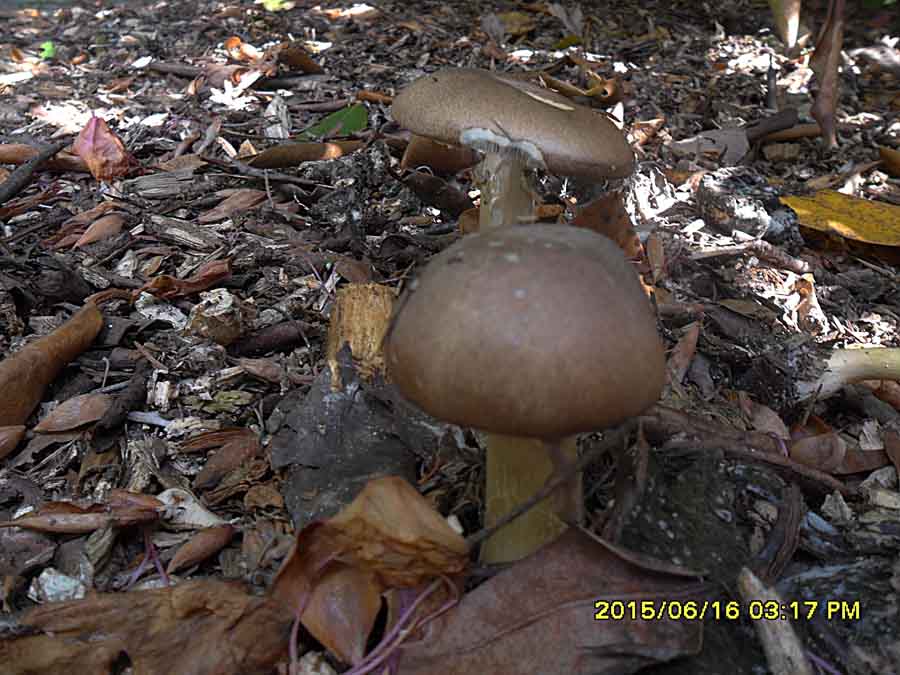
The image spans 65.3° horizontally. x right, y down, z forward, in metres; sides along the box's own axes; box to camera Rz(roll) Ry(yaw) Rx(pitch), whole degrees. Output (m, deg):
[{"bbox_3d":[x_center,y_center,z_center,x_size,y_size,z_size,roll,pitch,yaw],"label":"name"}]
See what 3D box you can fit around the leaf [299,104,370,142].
[{"bbox_3d":[-0.098,-0.180,0.588,0.054,0.017,0.030,-17,38,-23],"label":"leaf"}]

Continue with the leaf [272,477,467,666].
[{"bbox_3d":[-0.024,0.072,0.218,0.052,0.030,0.047,0,35,0],"label":"leaf"}]

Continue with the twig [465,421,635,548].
[{"bbox_3d":[0.034,0.048,0.233,0.070,0.009,0.008,-33,44,-12],"label":"twig"}]

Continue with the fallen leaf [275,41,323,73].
[{"bbox_3d":[-0.163,-0.303,0.756,0.045,0.024,0.030,12,37,16],"label":"fallen leaf"}]

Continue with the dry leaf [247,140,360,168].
[{"bbox_3d":[-0.125,-0.159,0.610,0.094,0.018,0.030,-5,35,-7],"label":"dry leaf"}]

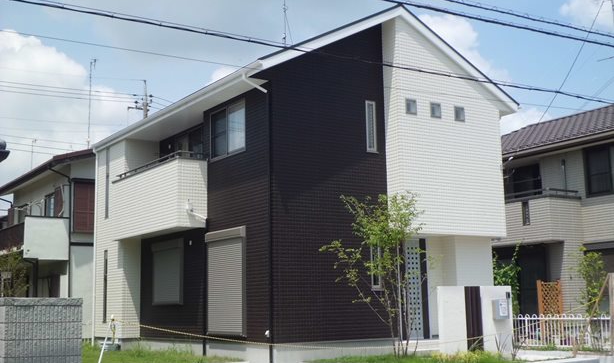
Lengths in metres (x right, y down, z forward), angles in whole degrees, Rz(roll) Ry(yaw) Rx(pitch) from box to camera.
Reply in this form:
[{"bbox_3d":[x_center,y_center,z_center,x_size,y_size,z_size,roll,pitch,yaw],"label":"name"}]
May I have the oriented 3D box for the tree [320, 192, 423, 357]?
[{"bbox_3d":[1.346,1.922,16.758,1.950,3.471,1.750,4,-10,-33],"label":"tree"}]

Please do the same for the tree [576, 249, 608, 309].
[{"bbox_3d":[6.776,2.763,19.631,0.680,2.415,0.660,4,-10,-33],"label":"tree"}]

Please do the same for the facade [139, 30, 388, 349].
[{"bbox_3d":[-1.345,0.225,20.957,3.150,7.250,6.850,4,-10,-33],"label":"facade"}]

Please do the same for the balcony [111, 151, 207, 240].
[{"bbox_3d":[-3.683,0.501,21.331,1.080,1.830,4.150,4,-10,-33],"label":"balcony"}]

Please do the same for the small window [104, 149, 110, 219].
[{"bbox_3d":[-5.700,0.080,23.819,0.120,1.980,0.360,4,-10,-33],"label":"small window"}]

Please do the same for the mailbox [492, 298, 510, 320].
[{"bbox_3d":[3.825,2.497,16.400,0.290,0.400,0.180,4,-10,-33],"label":"mailbox"}]

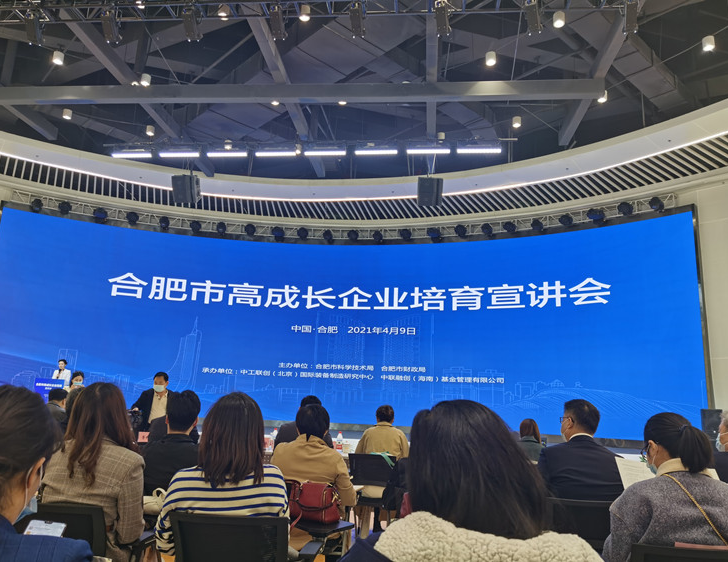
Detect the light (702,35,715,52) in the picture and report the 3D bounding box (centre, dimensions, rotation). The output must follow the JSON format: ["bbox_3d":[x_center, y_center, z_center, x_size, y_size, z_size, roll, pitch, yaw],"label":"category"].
[{"bbox_3d":[5.290,-3.642,8.975,0.190,0.220,0.190,1,-13,7],"label":"light"}]

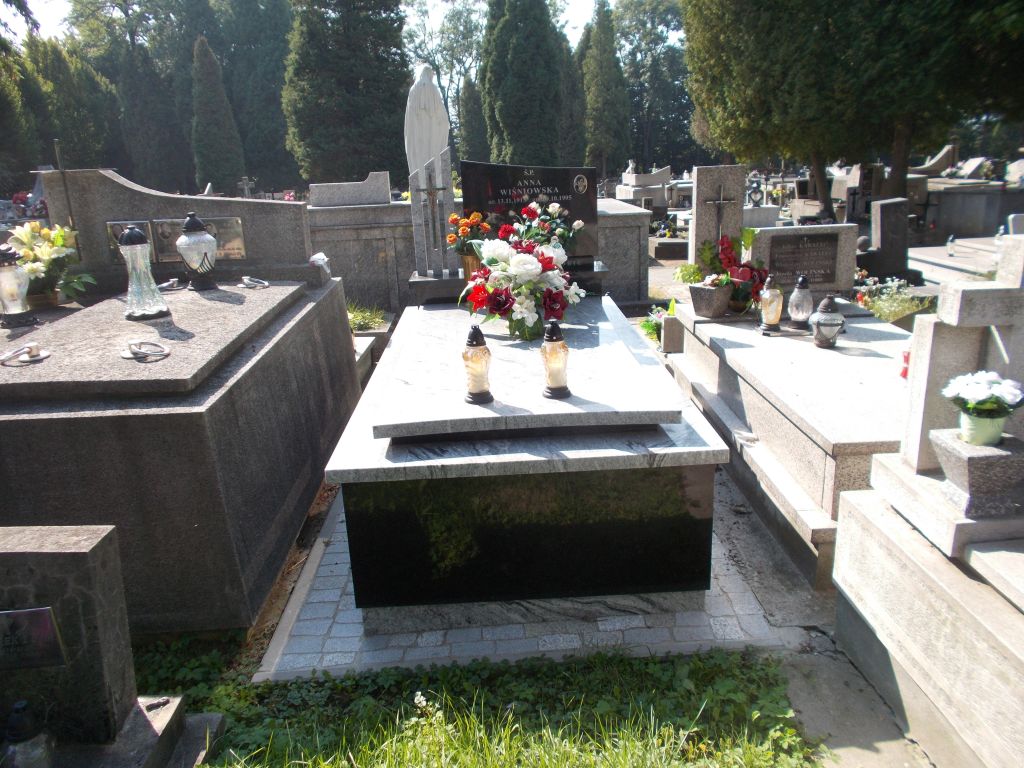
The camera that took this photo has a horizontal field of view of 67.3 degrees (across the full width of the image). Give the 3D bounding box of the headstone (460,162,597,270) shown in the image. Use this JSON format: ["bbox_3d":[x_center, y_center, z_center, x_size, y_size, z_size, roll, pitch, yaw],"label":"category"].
[{"bbox_3d":[0.102,-0.940,4.248,0.727,0.597,0.094,-3,17,-1],"label":"headstone"}]

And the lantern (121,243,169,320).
[{"bbox_3d":[-1.669,-0.489,3.447,0.205,0.375,0.205,-3,17,-1],"label":"lantern"}]

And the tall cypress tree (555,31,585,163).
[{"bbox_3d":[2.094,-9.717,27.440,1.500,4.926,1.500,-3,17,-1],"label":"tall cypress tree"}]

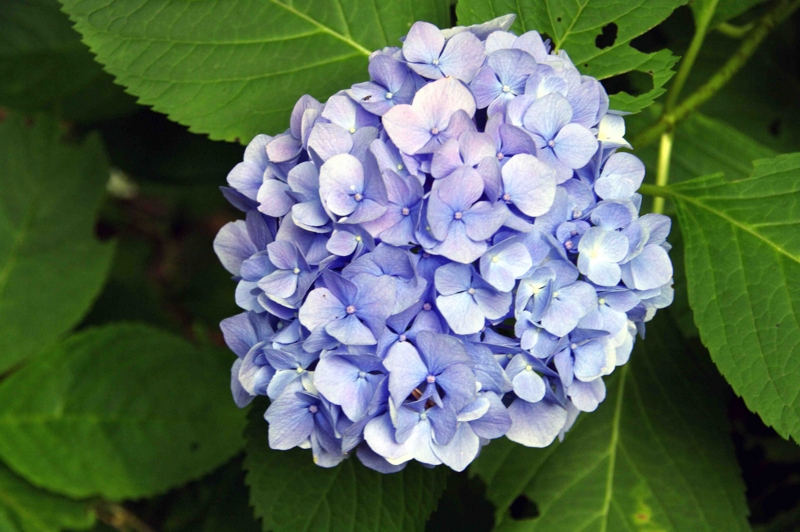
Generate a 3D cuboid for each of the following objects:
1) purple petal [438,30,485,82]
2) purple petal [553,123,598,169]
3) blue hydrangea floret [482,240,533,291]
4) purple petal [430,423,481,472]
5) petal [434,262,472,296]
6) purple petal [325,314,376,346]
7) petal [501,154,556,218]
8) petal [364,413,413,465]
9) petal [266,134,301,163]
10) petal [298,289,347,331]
[{"bbox_3d":[0.024,-0.082,0.910,0.018,0.005,0.021,-12,71,-12],"label":"purple petal"},{"bbox_3d":[0.059,-0.041,0.789,0.016,0.006,0.016,0,84,-18],"label":"purple petal"},{"bbox_3d":[0.039,0.000,0.852,0.019,0.019,0.010,6,5,-8],"label":"blue hydrangea floret"},{"bbox_3d":[0.019,0.062,0.802,0.017,0.018,0.006,0,17,-6],"label":"purple petal"},{"bbox_3d":[0.021,0.005,0.892,0.015,0.013,0.005,11,-2,6],"label":"petal"},{"bbox_3d":[-0.018,0.023,0.853,0.019,0.014,0.006,-6,26,12],"label":"purple petal"},{"bbox_3d":[0.047,-0.029,0.846,0.022,0.005,0.020,45,79,-1],"label":"petal"},{"bbox_3d":[-0.004,0.059,0.801,0.017,0.018,0.006,0,15,15],"label":"petal"},{"bbox_3d":[-0.044,-0.045,0.890,0.015,0.006,0.013,-14,62,16],"label":"petal"},{"bbox_3d":[-0.029,0.017,0.897,0.020,0.018,0.005,-2,2,18],"label":"petal"}]

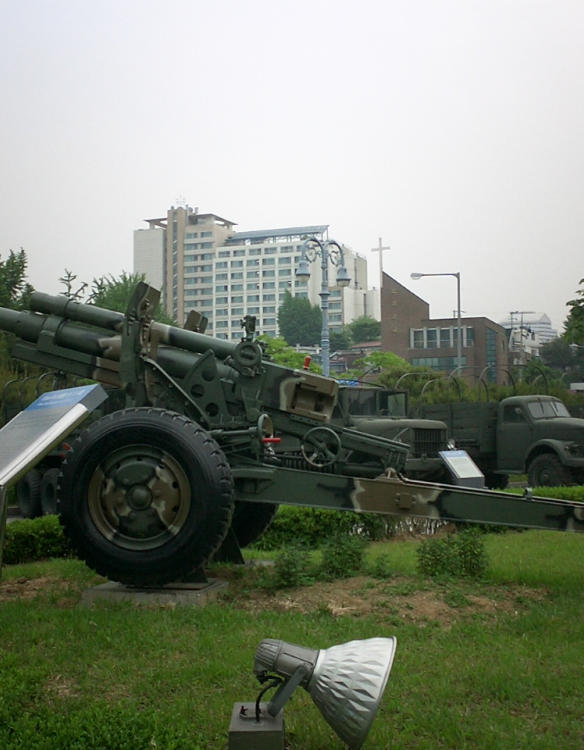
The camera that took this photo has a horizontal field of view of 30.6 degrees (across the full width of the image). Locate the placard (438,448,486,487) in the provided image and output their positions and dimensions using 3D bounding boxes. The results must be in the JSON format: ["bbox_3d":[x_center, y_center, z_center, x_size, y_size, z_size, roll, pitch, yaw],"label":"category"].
[{"bbox_3d":[3.214,1.961,20.066,0.660,1.036,0.578,1,-3,-30],"label":"placard"}]

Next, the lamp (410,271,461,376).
[{"bbox_3d":[6.903,-0.441,51.417,0.350,9.116,3.300,2,-4,-34],"label":"lamp"}]

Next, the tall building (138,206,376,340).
[{"bbox_3d":[-10.340,-16.421,290.243,61.000,51.000,25.000,-2,-3,24],"label":"tall building"}]

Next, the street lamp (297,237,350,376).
[{"bbox_3d":[0.983,-0.527,33.071,1.650,7.490,0.450,1,-3,-25],"label":"street lamp"}]

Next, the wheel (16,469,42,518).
[{"bbox_3d":[-5.186,2.363,21.108,0.270,1.030,1.030,1,-3,-28],"label":"wheel"}]

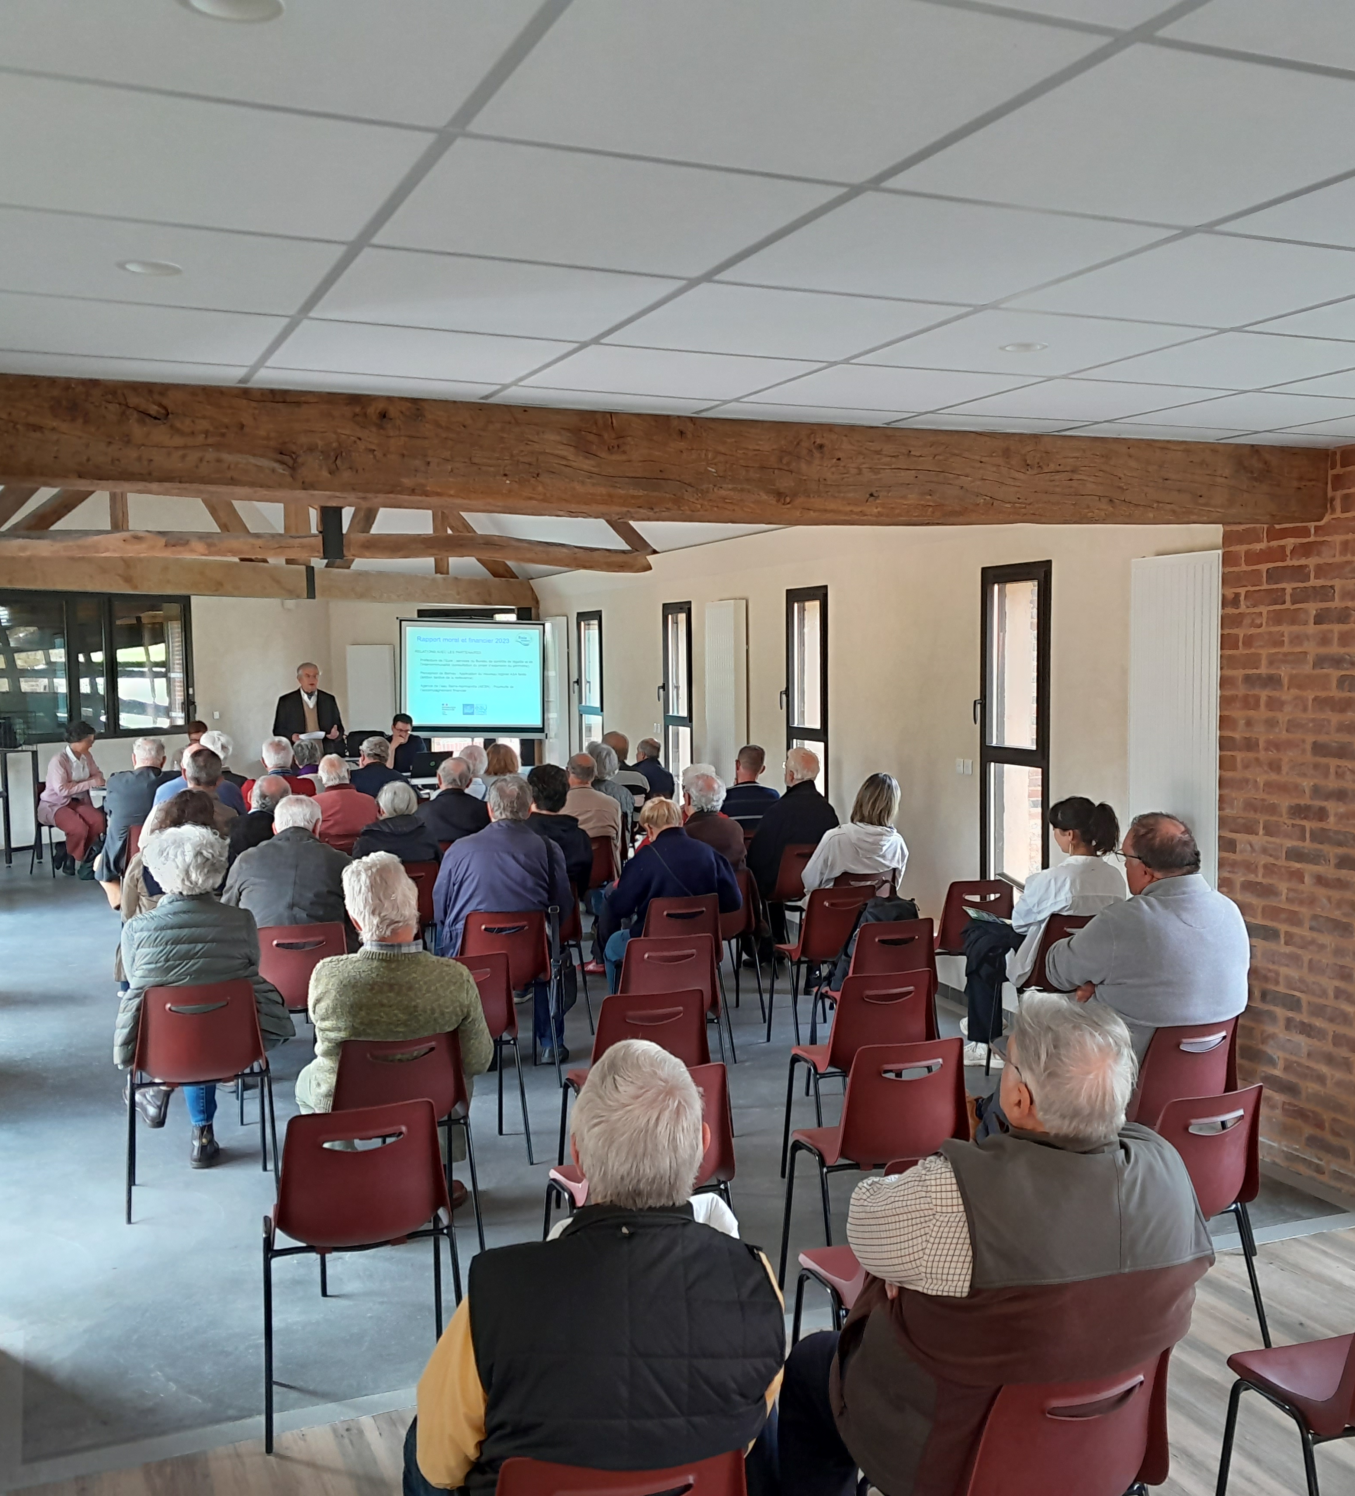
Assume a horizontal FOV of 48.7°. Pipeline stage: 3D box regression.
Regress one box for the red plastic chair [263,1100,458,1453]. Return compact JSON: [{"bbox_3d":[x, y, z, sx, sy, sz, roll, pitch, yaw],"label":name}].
[{"bbox_3d":[-0.792,1.230,3.727,0.475,0.770,0.490,-2,4,-18],"label":"red plastic chair"}]

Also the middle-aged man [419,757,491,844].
[{"bbox_3d":[-1.360,0.660,8.950,0.520,1.260,0.800,-1,4,-15],"label":"middle-aged man"}]

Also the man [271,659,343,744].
[{"bbox_3d":[-2.903,0.231,11.800,0.560,1.770,0.420,-2,4,-19],"label":"man"}]

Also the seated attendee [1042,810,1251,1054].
[{"bbox_3d":[1.350,0.859,4.880,0.630,1.330,0.980,-2,4,-24],"label":"seated attendee"}]

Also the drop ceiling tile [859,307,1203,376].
[{"bbox_3d":[0.773,-0.887,3.291,0.595,0.020,0.595,-2,4,-23],"label":"drop ceiling tile"}]

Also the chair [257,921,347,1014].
[{"bbox_3d":[-1.554,1.070,6.133,0.460,0.770,0.480,-2,4,-22],"label":"chair"}]

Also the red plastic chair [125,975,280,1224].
[{"bbox_3d":[-1.650,1.149,5.161,0.470,0.785,0.470,-2,4,-17],"label":"red plastic chair"}]

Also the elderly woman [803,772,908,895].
[{"bbox_3d":[0.825,0.761,7.486,0.520,1.250,0.820,-2,4,-26],"label":"elderly woman"}]

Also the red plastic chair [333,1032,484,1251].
[{"bbox_3d":[-0.880,1.191,4.620,0.470,0.790,0.520,-2,4,-21],"label":"red plastic chair"}]

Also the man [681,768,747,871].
[{"bbox_3d":[0.086,0.712,7.644,0.520,1.270,0.750,-2,4,-23],"label":"man"}]

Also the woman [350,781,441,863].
[{"bbox_3d":[-1.600,0.762,8.100,0.500,1.200,0.800,-2,4,-21],"label":"woman"}]

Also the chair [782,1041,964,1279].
[{"bbox_3d":[0.580,1.187,4.302,0.460,0.785,0.470,-2,4,-19],"label":"chair"}]

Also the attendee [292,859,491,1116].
[{"bbox_3d":[-0.919,0.925,4.624,0.570,1.290,0.800,-2,4,-21],"label":"attendee"}]

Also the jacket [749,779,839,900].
[{"bbox_3d":[0.670,0.496,8.420,0.550,0.680,0.400,-2,4,-25],"label":"jacket"}]

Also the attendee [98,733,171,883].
[{"bbox_3d":[-3.419,0.612,9.579,0.560,1.330,0.780,-2,4,-23],"label":"attendee"}]

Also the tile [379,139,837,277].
[{"bbox_3d":[-0.120,-0.814,2.284,0.595,0.020,0.595,-2,4,-23],"label":"tile"}]

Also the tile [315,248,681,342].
[{"bbox_3d":[-0.355,-0.863,2.850,0.605,0.020,0.590,-2,4,-23],"label":"tile"}]

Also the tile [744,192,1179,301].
[{"bbox_3d":[0.441,-0.849,2.555,0.591,0.020,0.558,-2,4,-23],"label":"tile"}]

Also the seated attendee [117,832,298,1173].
[{"bbox_3d":[-1.703,0.891,5.332,0.580,1.260,0.840,-2,4,-18],"label":"seated attendee"}]

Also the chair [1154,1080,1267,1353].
[{"bbox_3d":[1.220,1.216,4.000,0.470,0.790,0.520,-2,4,-26],"label":"chair"}]

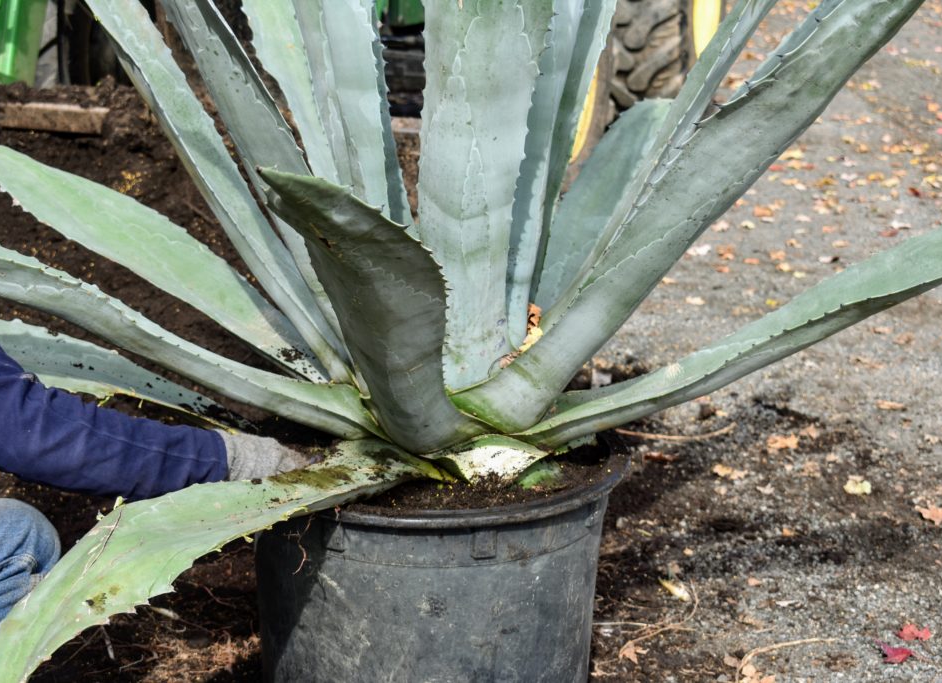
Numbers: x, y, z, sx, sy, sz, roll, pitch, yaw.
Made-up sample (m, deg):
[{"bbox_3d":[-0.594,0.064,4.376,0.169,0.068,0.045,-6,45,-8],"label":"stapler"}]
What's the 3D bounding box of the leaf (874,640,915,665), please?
[{"bbox_3d":[0.754,0.554,3.496,0.075,0.020,0.060,3,15,13],"label":"leaf"}]

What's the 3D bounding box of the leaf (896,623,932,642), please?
[{"bbox_3d":[0.809,0.532,3.588,0.066,0.015,0.056,4,15,13],"label":"leaf"}]

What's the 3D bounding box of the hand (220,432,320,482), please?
[{"bbox_3d":[-0.310,0.183,3.050,0.165,0.075,0.100,12,14,-7],"label":"hand"}]

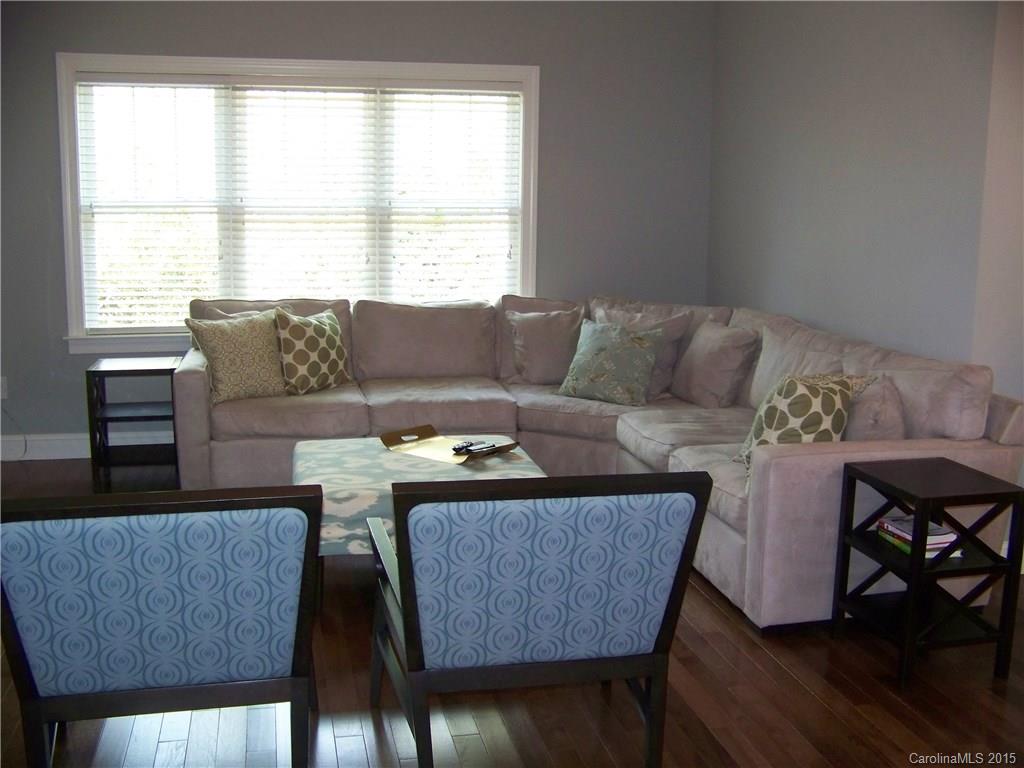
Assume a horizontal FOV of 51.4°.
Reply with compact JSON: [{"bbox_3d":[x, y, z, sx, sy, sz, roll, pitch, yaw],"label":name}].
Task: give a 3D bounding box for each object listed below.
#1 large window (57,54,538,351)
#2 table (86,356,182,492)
[{"bbox_3d":[-1.125,-1.001,6.024,2.638,1.586,0.120,-2,10,-13],"label":"large window"},{"bbox_3d":[-1.889,0.196,5.413,0.416,0.604,0.400,-2,10,-13],"label":"table"}]

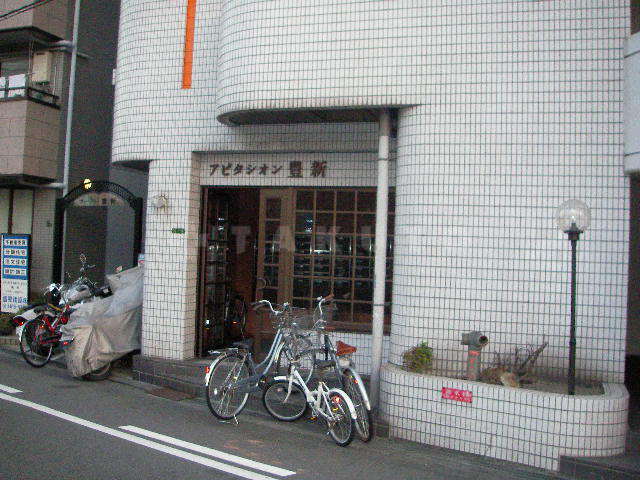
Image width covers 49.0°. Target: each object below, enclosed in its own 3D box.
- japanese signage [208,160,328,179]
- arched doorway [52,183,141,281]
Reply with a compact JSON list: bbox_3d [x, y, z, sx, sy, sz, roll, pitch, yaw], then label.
[{"bbox_3d":[-0.634,-0.868,8.650,1.560,0.210,0.030,2,-1,17],"label":"japanese signage"},{"bbox_3d":[-3.723,0.417,11.692,1.880,2.700,0.150,1,-1,24],"label":"arched doorway"}]

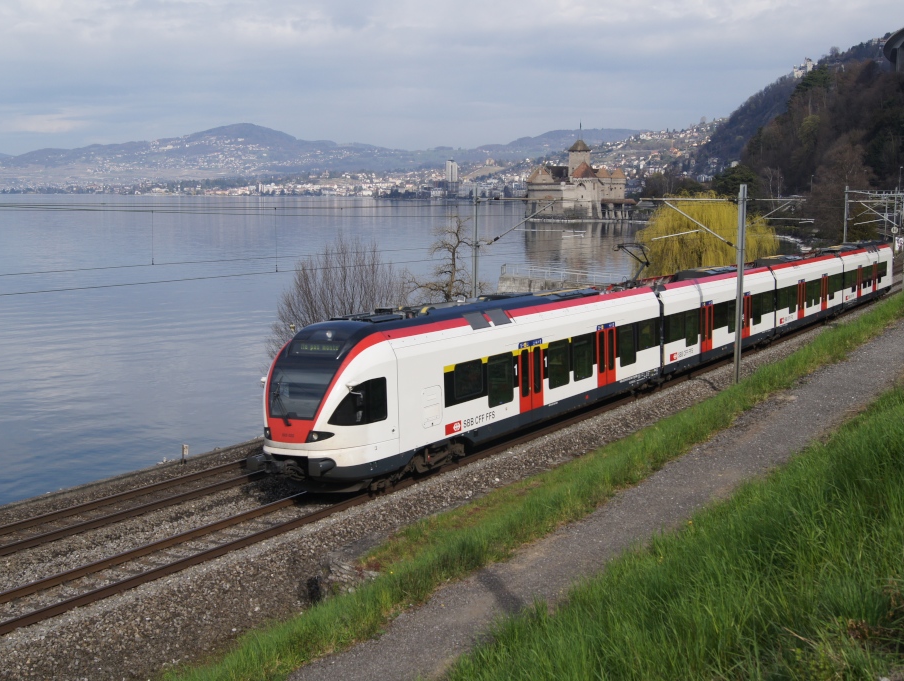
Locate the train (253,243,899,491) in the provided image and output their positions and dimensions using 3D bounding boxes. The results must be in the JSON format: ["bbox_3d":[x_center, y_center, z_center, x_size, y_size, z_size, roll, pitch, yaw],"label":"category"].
[{"bbox_3d":[14.571,-1.818,59.911,3.150,4.300,74.000,4,8,29],"label":"train"}]

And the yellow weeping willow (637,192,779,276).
[{"bbox_3d":[24.551,-9.529,114.703,13.600,9.700,13.600,0,7,0],"label":"yellow weeping willow"}]

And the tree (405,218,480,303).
[{"bbox_3d":[-0.360,-2.716,66.173,4.400,8.200,4.400,0,7,0],"label":"tree"}]

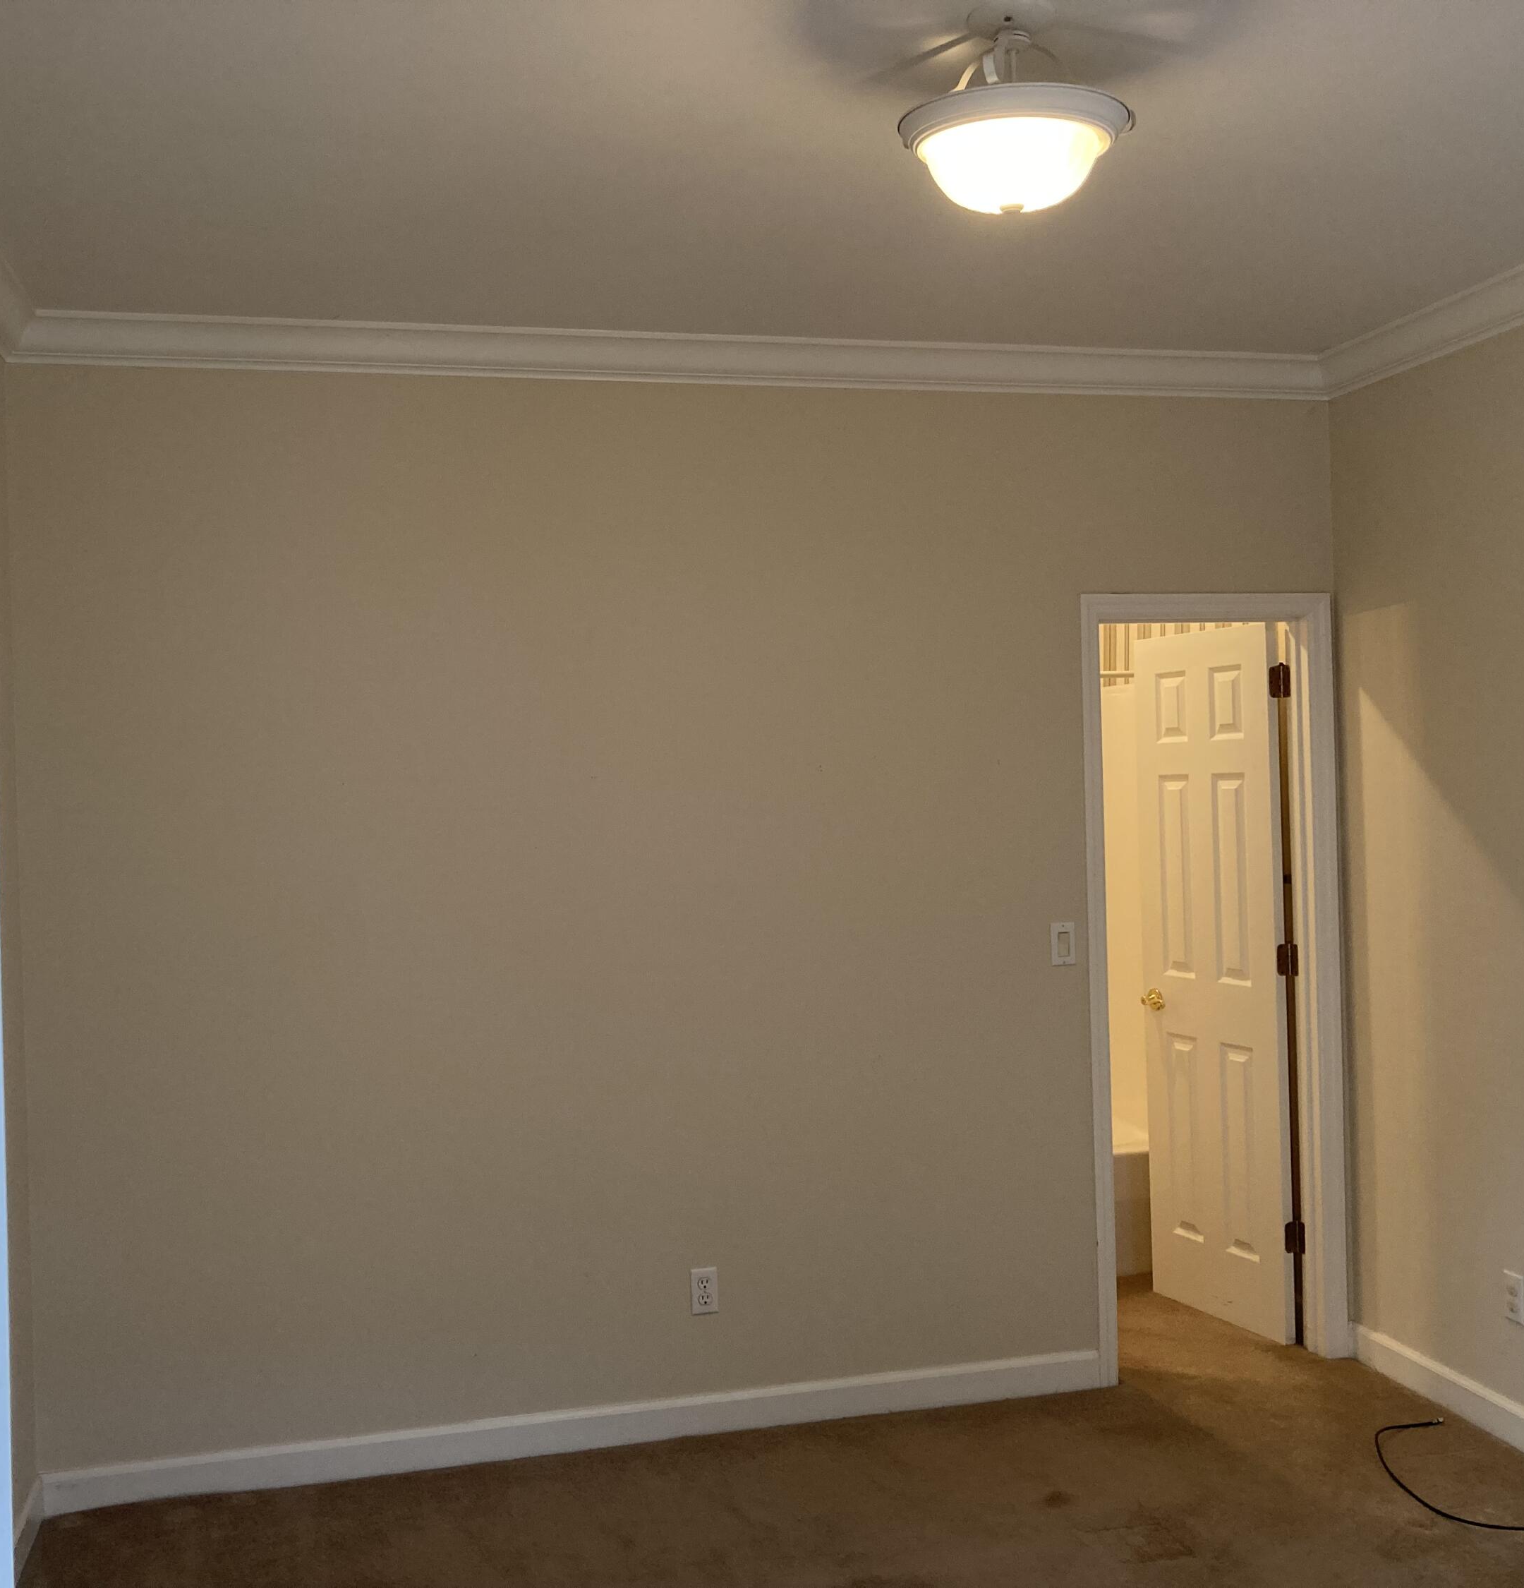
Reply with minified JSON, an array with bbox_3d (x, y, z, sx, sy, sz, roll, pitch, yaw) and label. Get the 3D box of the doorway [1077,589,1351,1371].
[{"bbox_3d":[1.220,0.513,4.698,0.744,2.103,0.120,-2,0,-14],"label":"doorway"}]

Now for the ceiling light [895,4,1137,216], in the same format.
[{"bbox_3d":[0.365,-0.991,2.502,0.345,0.282,0.345,-2,0,-14],"label":"ceiling light"}]

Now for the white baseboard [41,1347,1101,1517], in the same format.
[{"bbox_3d":[-0.379,1.568,4.247,2.622,0.100,0.018,-2,0,-14],"label":"white baseboard"}]

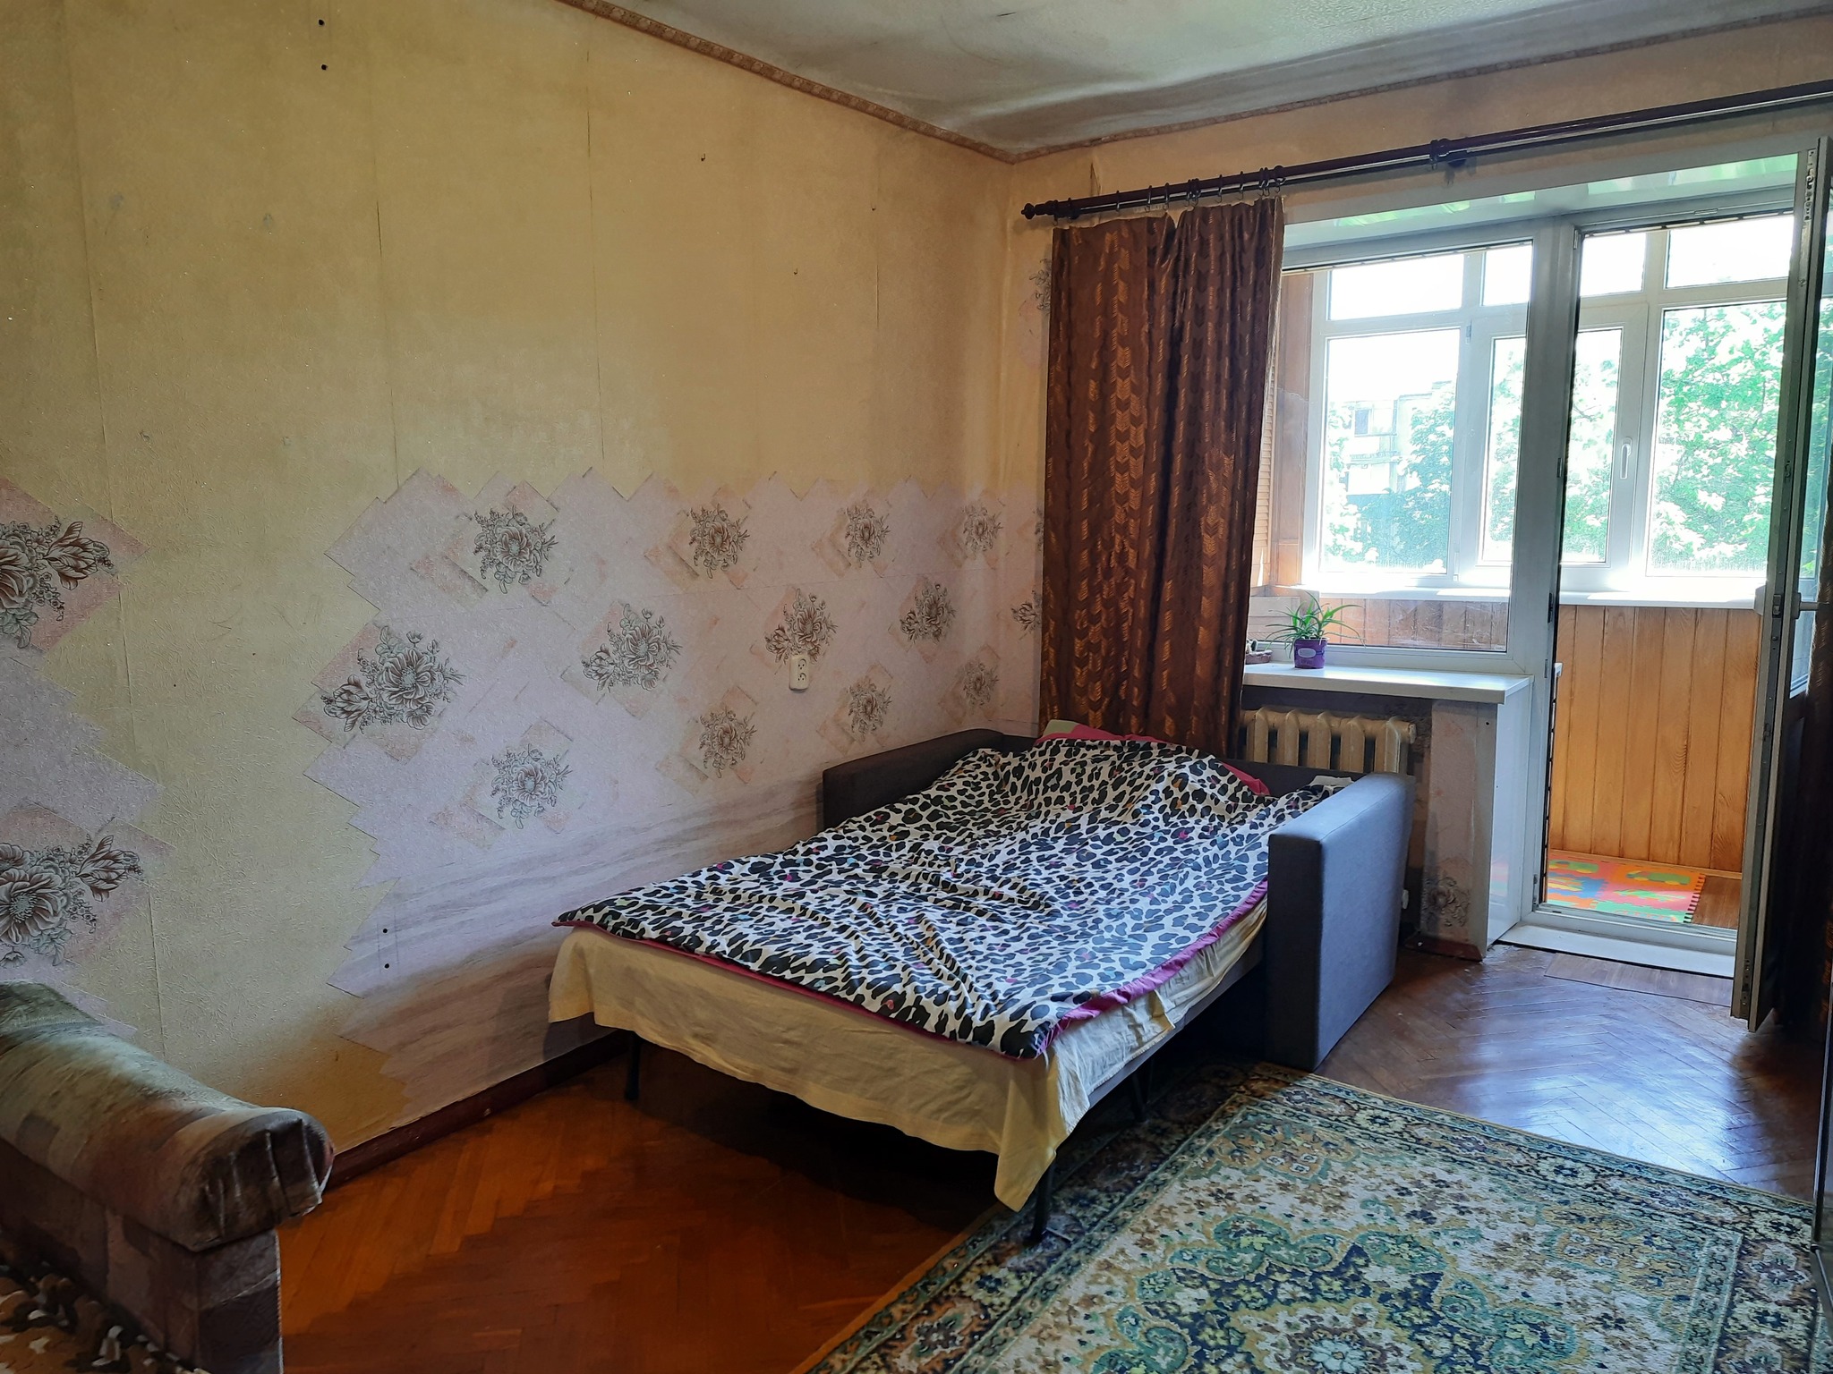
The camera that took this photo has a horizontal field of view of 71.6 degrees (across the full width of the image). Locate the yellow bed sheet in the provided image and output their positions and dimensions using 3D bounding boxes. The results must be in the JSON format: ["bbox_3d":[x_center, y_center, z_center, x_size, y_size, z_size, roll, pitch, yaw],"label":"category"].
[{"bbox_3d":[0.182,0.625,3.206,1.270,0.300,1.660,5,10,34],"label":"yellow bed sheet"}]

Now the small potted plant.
[{"bbox_3d":[1.255,-0.180,4.057,0.275,0.235,0.260,6,10,35],"label":"small potted plant"}]

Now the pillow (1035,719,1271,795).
[{"bbox_3d":[0.660,0.268,3.749,0.740,0.220,0.440,6,10,35],"label":"pillow"}]

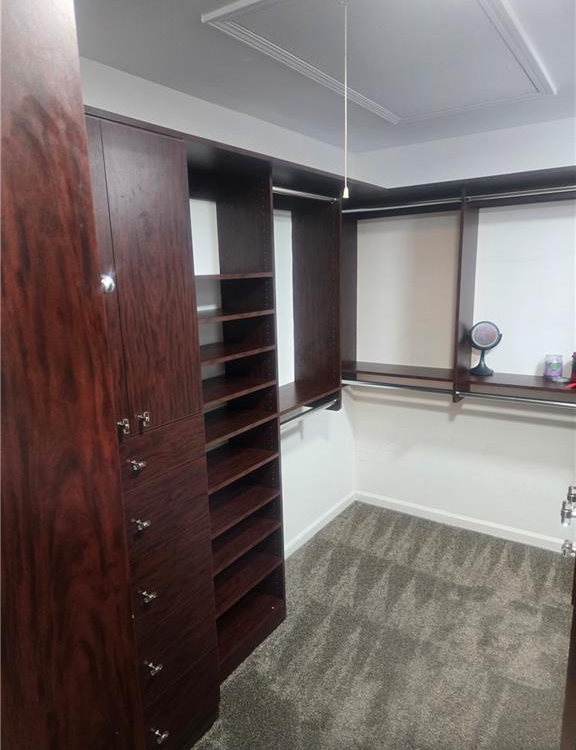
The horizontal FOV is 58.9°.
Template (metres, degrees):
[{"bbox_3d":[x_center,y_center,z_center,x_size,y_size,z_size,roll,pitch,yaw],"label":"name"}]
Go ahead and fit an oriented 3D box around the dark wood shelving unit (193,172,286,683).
[{"bbox_3d":[-0.327,0.219,2.196,0.305,2.156,0.595,6,14,33],"label":"dark wood shelving unit"}]

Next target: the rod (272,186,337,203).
[{"bbox_3d":[0.071,-0.859,2.422,0.025,0.027,0.602,6,14,33],"label":"rod"}]

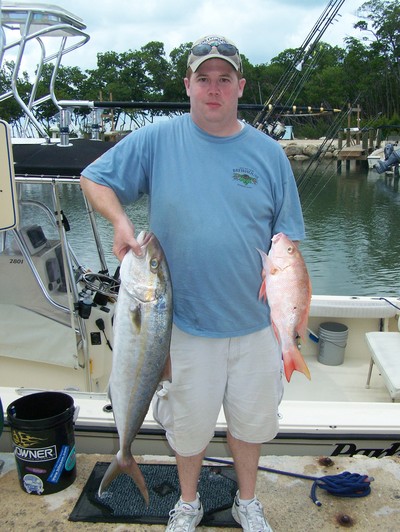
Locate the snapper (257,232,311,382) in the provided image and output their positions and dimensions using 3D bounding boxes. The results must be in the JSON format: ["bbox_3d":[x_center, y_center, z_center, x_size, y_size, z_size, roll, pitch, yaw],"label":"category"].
[{"bbox_3d":[0.268,0.130,1.824,0.153,0.473,0.094,-9,13,2],"label":"snapper"}]

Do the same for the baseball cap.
[{"bbox_3d":[0.045,-0.655,1.823,0.177,0.138,0.256,0,13,1],"label":"baseball cap"}]

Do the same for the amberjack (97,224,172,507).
[{"bbox_3d":[-0.205,0.338,1.945,0.187,0.955,0.133,6,13,-1],"label":"amberjack"}]

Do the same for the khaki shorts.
[{"bbox_3d":[0.054,0.409,2.165,0.492,0.591,0.335,-1,14,-4],"label":"khaki shorts"}]

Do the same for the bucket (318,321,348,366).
[{"bbox_3d":[1.370,0.810,6.030,0.302,0.370,0.302,0,13,0],"label":"bucket"}]

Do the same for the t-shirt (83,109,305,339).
[{"bbox_3d":[-0.020,-0.143,2.022,0.758,0.739,0.335,-1,14,-3],"label":"t-shirt"}]

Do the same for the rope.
[{"bbox_3d":[0.370,0.937,2.616,0.788,0.074,0.266,4,14,15],"label":"rope"}]

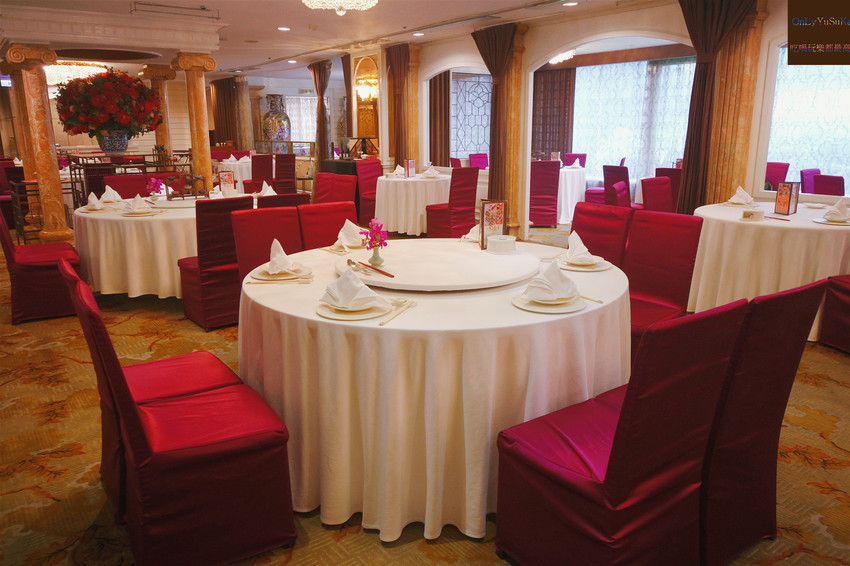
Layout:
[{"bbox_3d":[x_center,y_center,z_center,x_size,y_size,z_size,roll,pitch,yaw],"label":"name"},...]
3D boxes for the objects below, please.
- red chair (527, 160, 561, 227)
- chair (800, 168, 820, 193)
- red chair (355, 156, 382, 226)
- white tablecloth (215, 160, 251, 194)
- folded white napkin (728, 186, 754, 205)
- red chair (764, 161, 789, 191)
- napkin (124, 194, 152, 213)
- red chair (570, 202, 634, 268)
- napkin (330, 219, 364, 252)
[{"bbox_3d":[1.826,-1.344,9.617,0.430,0.990,0.540,2,14,12],"label":"red chair"},{"bbox_3d":[4.227,-0.691,6.688,0.448,0.959,0.538,-12,17,-38],"label":"chair"},{"bbox_3d":[-0.715,-1.386,9.899,0.430,0.990,0.540,-13,19,-42],"label":"red chair"},{"bbox_3d":[-3.974,-2.316,14.347,1.650,0.740,1.650,-1,14,0],"label":"white tablecloth"},{"bbox_3d":[2.661,-0.751,5.347,0.184,0.138,0.133,-6,15,-21],"label":"folded white napkin"},{"bbox_3d":[4.188,-1.016,7.999,0.520,0.945,0.440,-8,15,-26],"label":"red chair"},{"bbox_3d":[-2.621,-0.743,5.789,0.240,0.155,0.170,9,16,34],"label":"napkin"},{"bbox_3d":[0.945,0.000,3.996,0.520,0.945,0.440,-9,16,-32],"label":"red chair"},{"bbox_3d":[-0.414,-0.272,3.570,0.200,0.150,0.150,-13,19,-41],"label":"napkin"}]

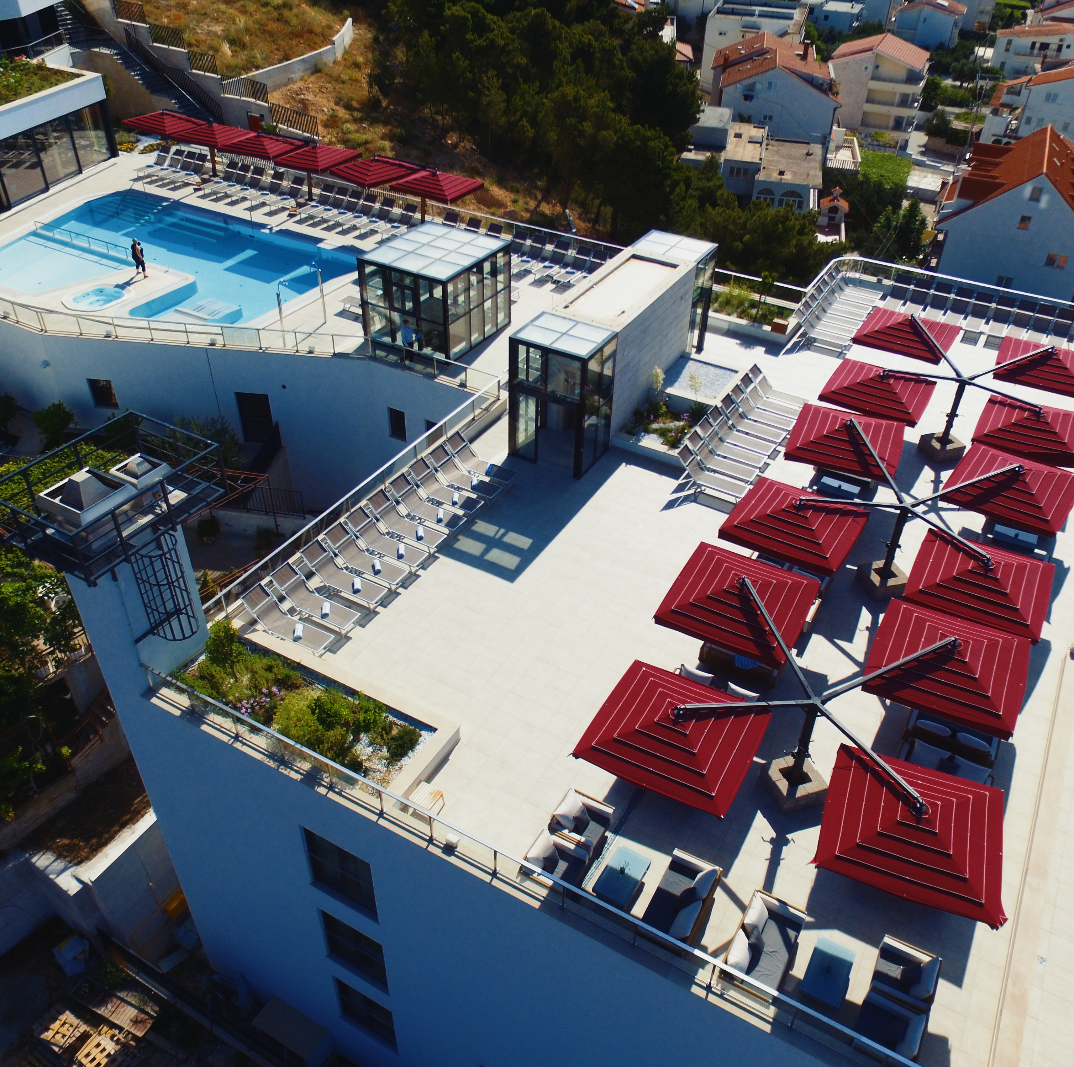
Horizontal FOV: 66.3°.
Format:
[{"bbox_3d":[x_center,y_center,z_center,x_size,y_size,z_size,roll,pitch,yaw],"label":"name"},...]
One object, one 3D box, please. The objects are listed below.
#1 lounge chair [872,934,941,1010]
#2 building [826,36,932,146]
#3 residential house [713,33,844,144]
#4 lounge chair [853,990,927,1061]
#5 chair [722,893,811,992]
[{"bbox_3d":[6.559,7.911,14.713,0.920,0.730,0.900,20,42,22],"label":"lounge chair"},{"bbox_3d":[47.124,-62.655,115.730,11.800,11.500,14.000,18,43,20],"label":"building"},{"bbox_3d":[28.941,-53.933,102.439,13.500,10.800,15.000,8,40,9],"label":"residential house"},{"bbox_3d":[5.981,8.494,14.000,0.920,0.720,0.900,20,42,22],"label":"lounge chair"},{"bbox_3d":[3.934,7.175,14.237,0.930,0.740,1.720,19,40,19],"label":"chair"}]

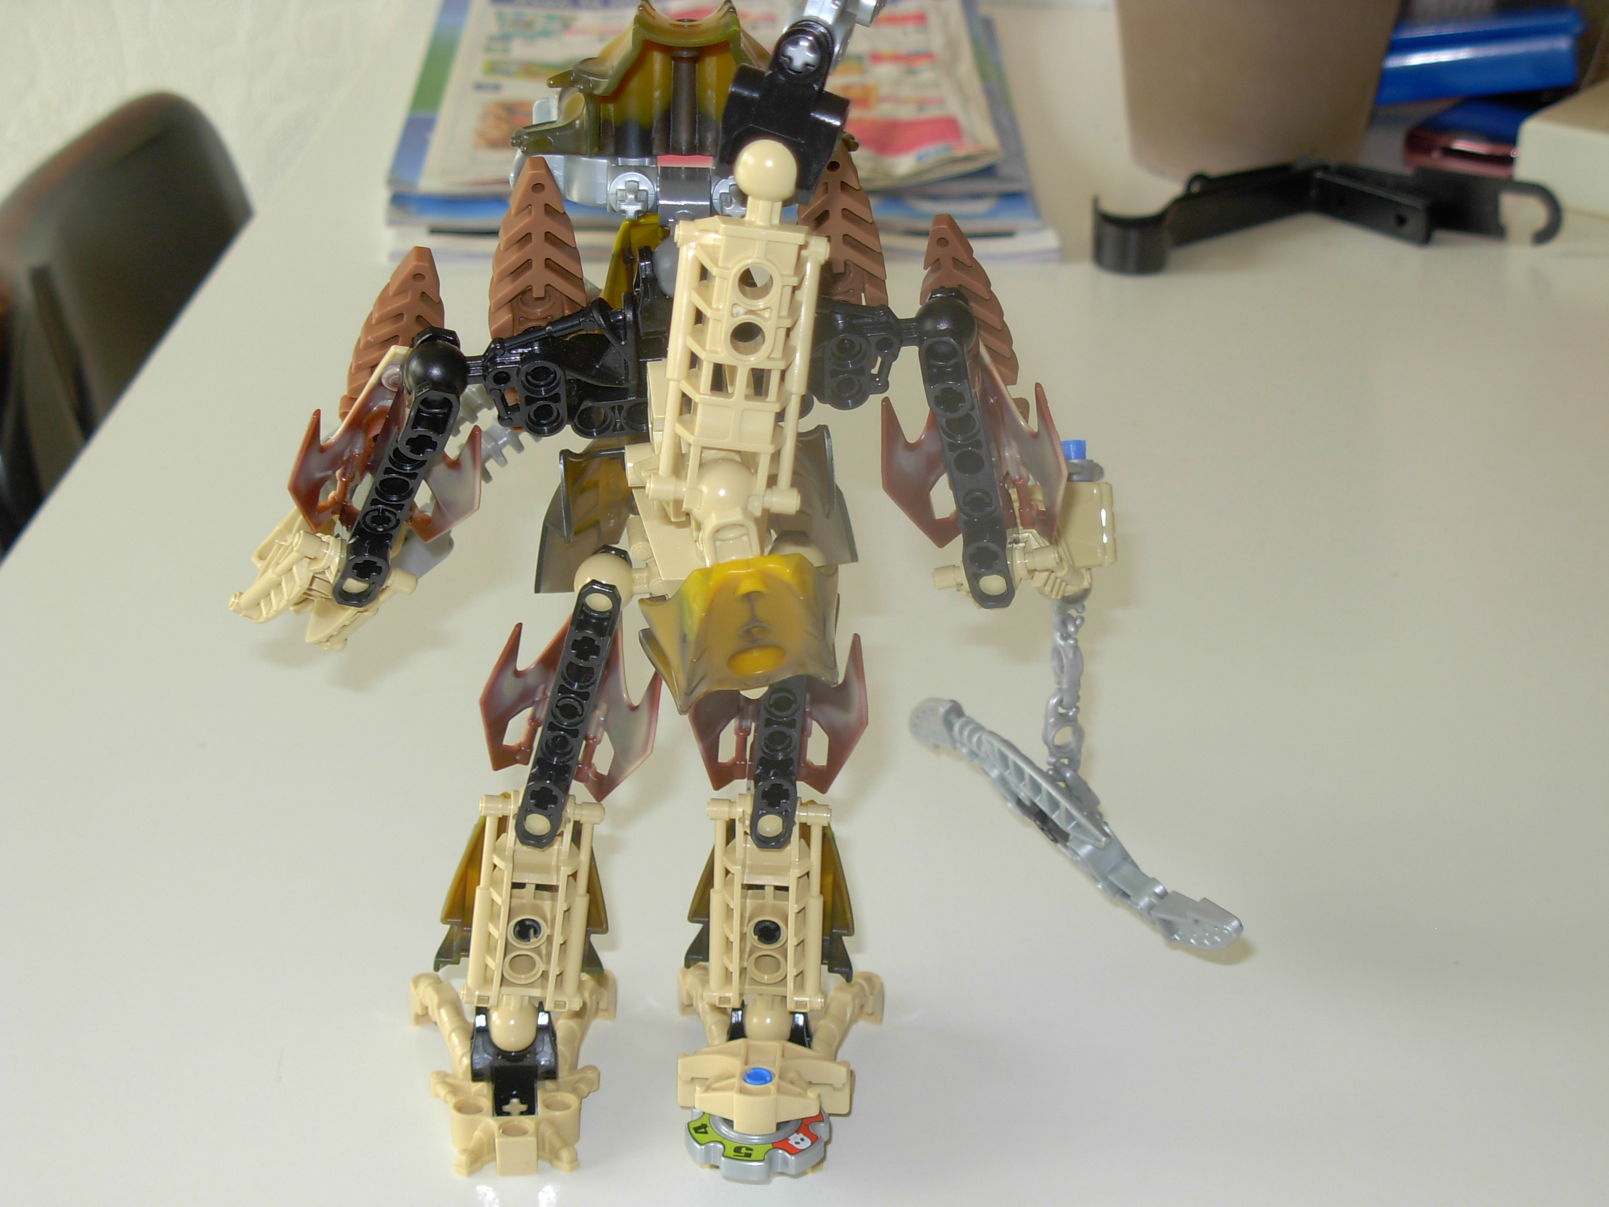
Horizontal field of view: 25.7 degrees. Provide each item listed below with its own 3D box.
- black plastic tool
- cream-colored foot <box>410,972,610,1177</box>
[{"bbox_3d":[0.161,-0.123,1.099,0.147,0.019,0.054,-3,26,-5],"label":"black plastic tool"},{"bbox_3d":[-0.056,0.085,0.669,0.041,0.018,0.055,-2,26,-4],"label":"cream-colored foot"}]

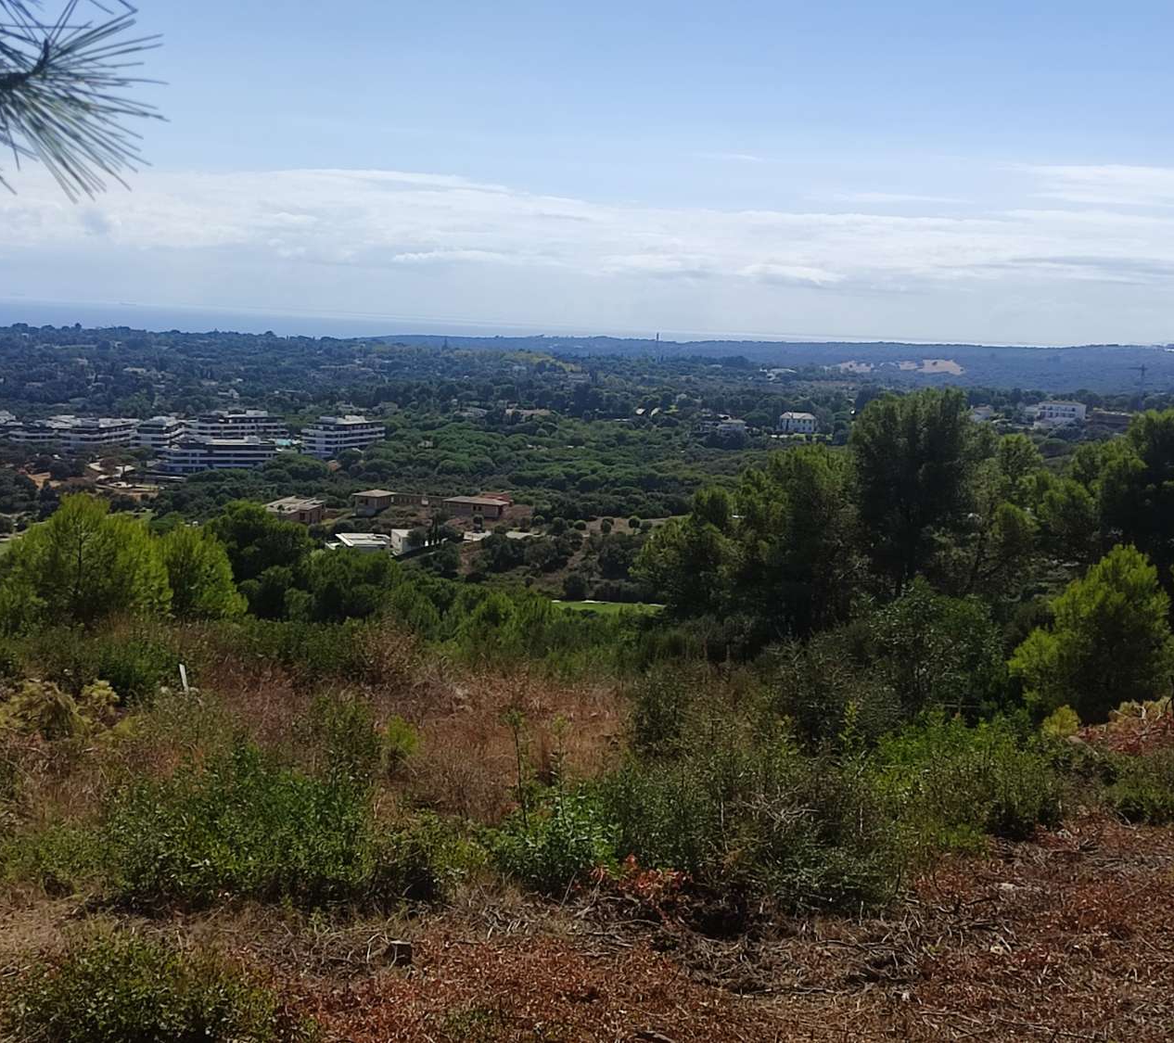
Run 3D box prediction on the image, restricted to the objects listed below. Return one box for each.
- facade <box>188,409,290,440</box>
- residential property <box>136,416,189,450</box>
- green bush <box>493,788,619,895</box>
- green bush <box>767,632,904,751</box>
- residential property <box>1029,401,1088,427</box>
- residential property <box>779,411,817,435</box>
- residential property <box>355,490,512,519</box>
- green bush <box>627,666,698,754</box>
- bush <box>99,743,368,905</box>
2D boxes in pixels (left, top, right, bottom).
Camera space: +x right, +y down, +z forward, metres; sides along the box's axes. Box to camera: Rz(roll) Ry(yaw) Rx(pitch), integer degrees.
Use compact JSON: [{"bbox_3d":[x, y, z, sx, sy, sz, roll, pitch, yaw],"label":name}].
[{"bbox_3d":[-169.157,-46.399,470.000,44.000,15.000,20.000,0,12,-13],"label":"facade"},{"bbox_3d":[-194.611,-40.779,442.000,14.000,14.000,24.000,2,12,-5],"label":"residential property"},{"bbox_3d":[-0.129,1.382,4.200,0.530,0.400,0.420,3,12,0],"label":"green bush"},{"bbox_3d":[1.999,1.374,8.000,1.100,0.950,0.900,3,12,0],"label":"green bush"},{"bbox_3d":[256.706,-58.679,525.000,25.000,12.500,14.000,5,12,12],"label":"residential property"},{"bbox_3d":[116.479,-54.622,535.000,20.000,11.500,13.000,3,12,0],"label":"residential property"},{"bbox_3d":[-41.726,-4.935,262.000,39.000,6.000,12.000,5,12,14],"label":"residential property"},{"bbox_3d":[0.512,1.300,6.600,0.500,0.620,0.450,3,12,0],"label":"green bush"},{"bbox_3d":[-1.415,1.257,4.100,1.080,0.580,0.750,3,12,0],"label":"bush"}]

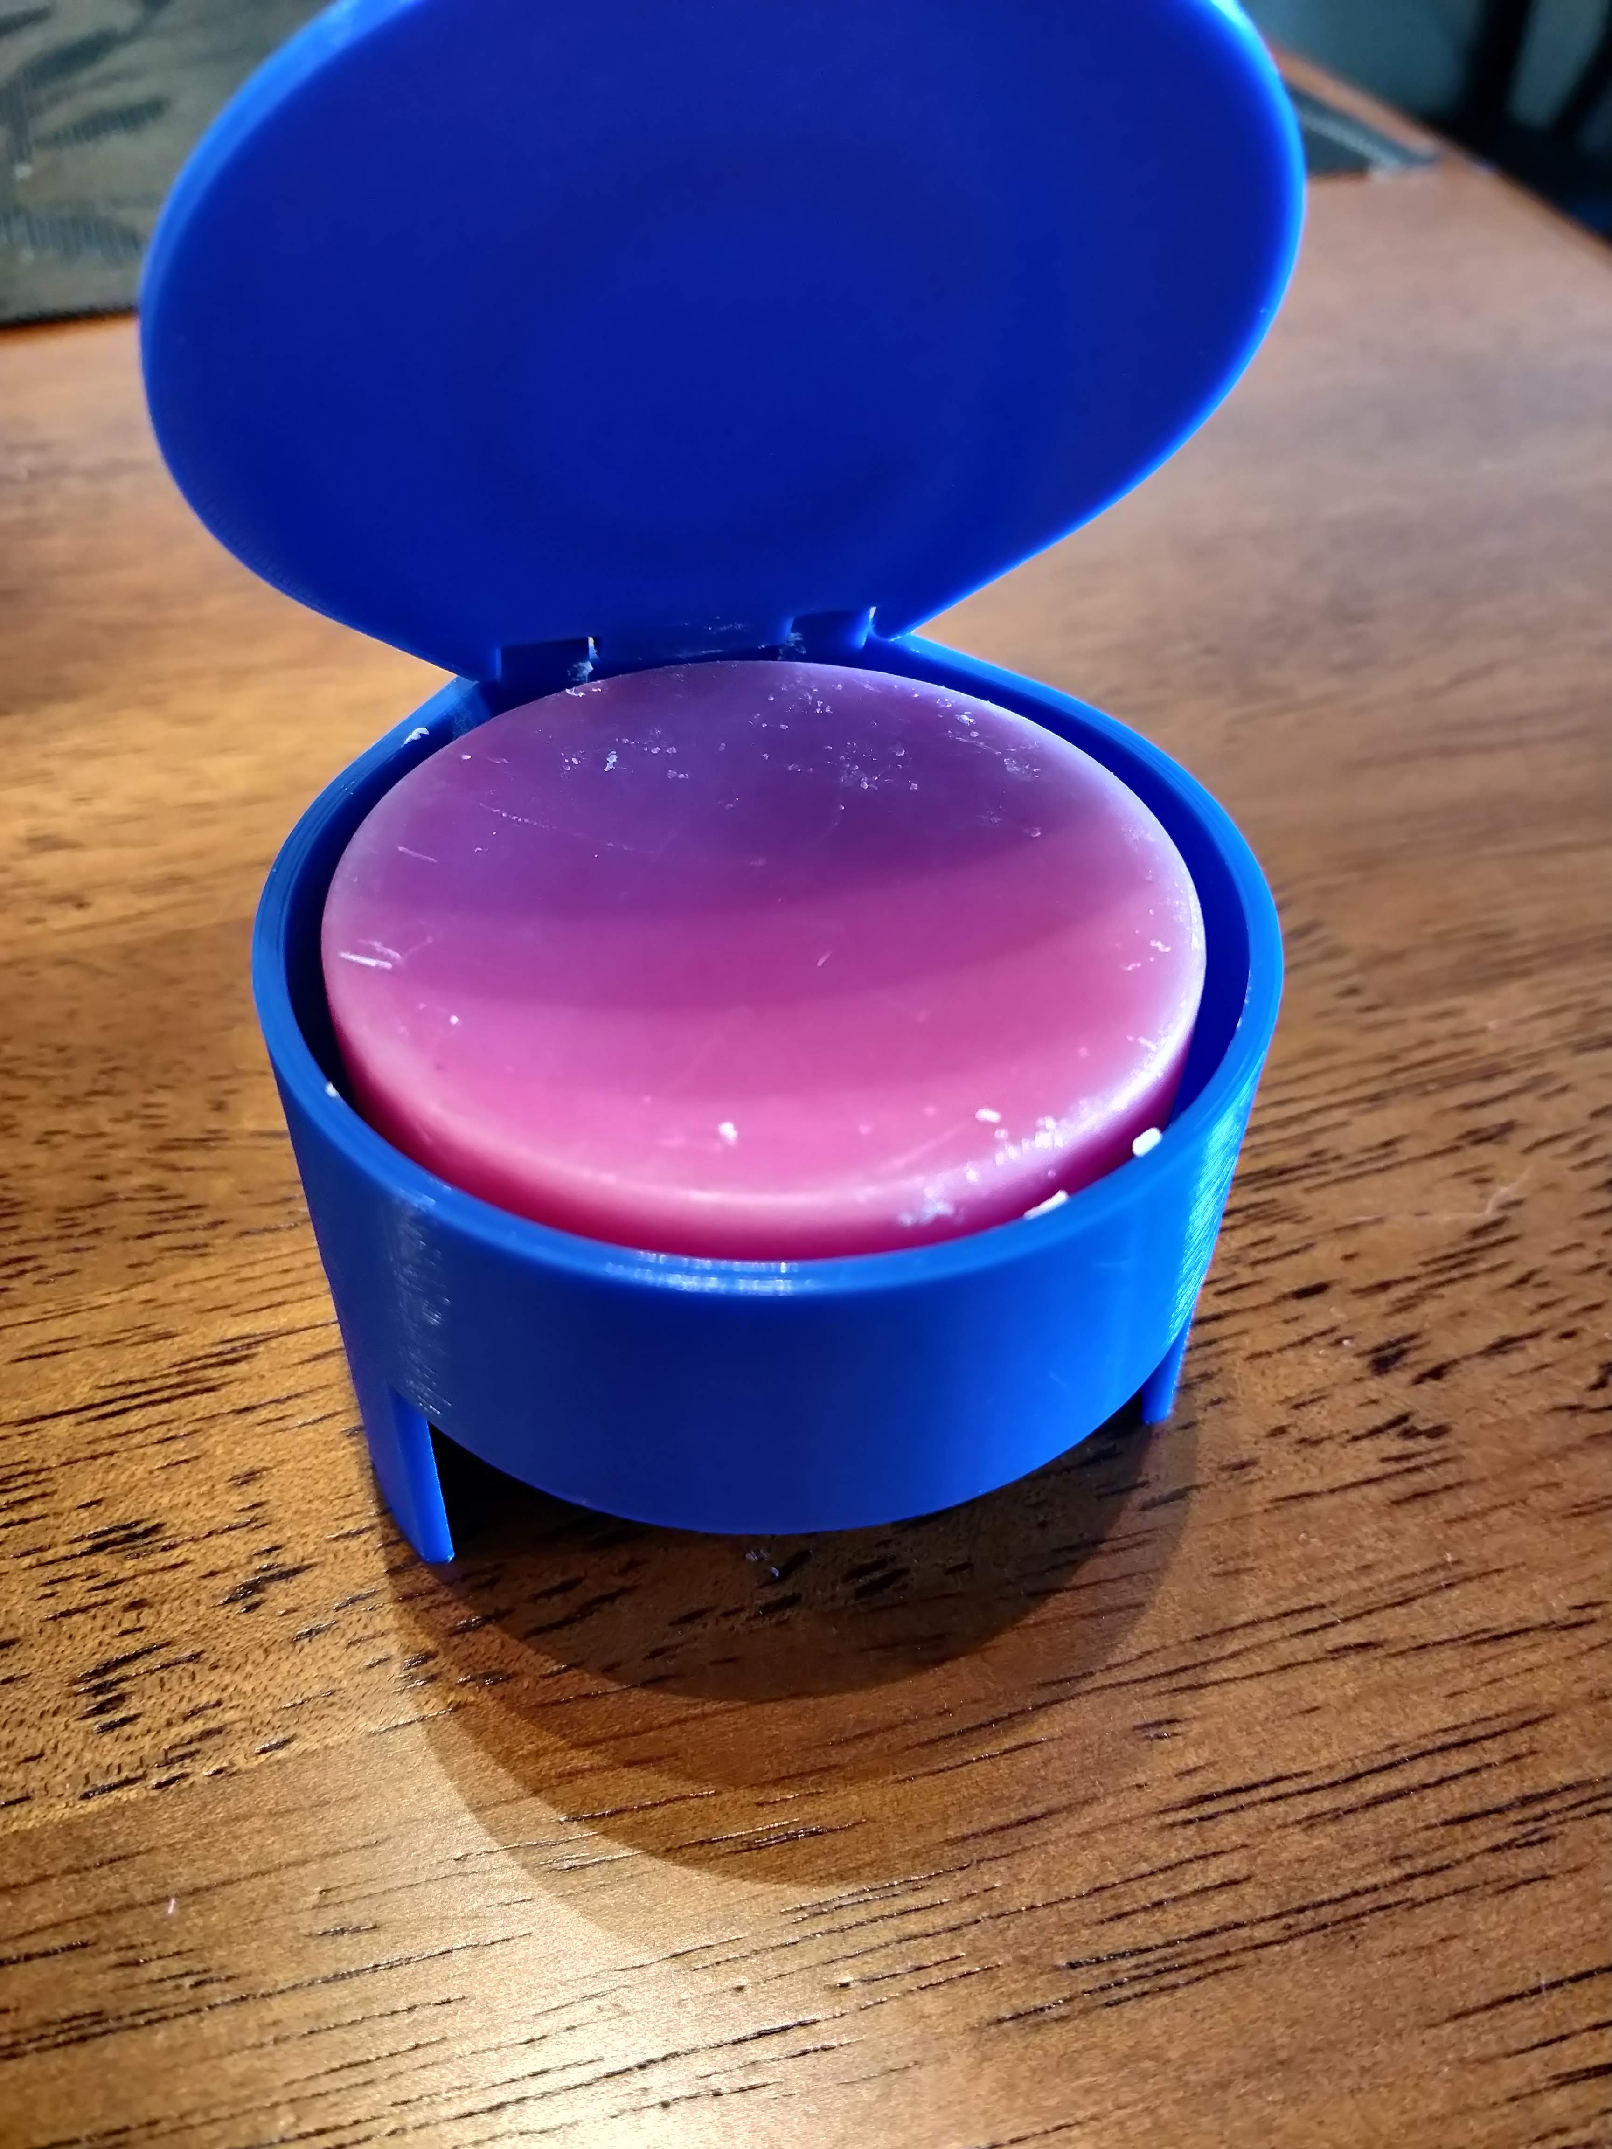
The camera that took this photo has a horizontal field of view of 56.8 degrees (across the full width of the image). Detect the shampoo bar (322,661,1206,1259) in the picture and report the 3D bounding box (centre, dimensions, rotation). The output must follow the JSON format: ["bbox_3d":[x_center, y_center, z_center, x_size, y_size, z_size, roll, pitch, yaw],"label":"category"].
[{"bbox_3d":[-0.003,-0.006,0.117,0.064,0.024,0.064,1,45,-1],"label":"shampoo bar"}]

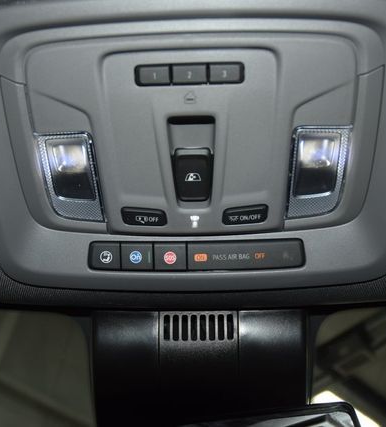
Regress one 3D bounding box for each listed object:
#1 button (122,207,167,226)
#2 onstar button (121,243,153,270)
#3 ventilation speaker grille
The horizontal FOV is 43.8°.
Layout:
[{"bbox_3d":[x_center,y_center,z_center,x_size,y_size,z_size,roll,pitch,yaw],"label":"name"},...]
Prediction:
[{"bbox_3d":[-0.033,0.002,0.334,0.031,0.008,0.012,2,-78,0],"label":"button"},{"bbox_3d":[-0.038,0.030,0.339,0.023,0.008,0.020,-1,-93,0],"label":"onstar button"},{"bbox_3d":[0.004,0.086,0.364,0.056,0.008,0.022,-1,-90,0],"label":"ventilation speaker grille"}]

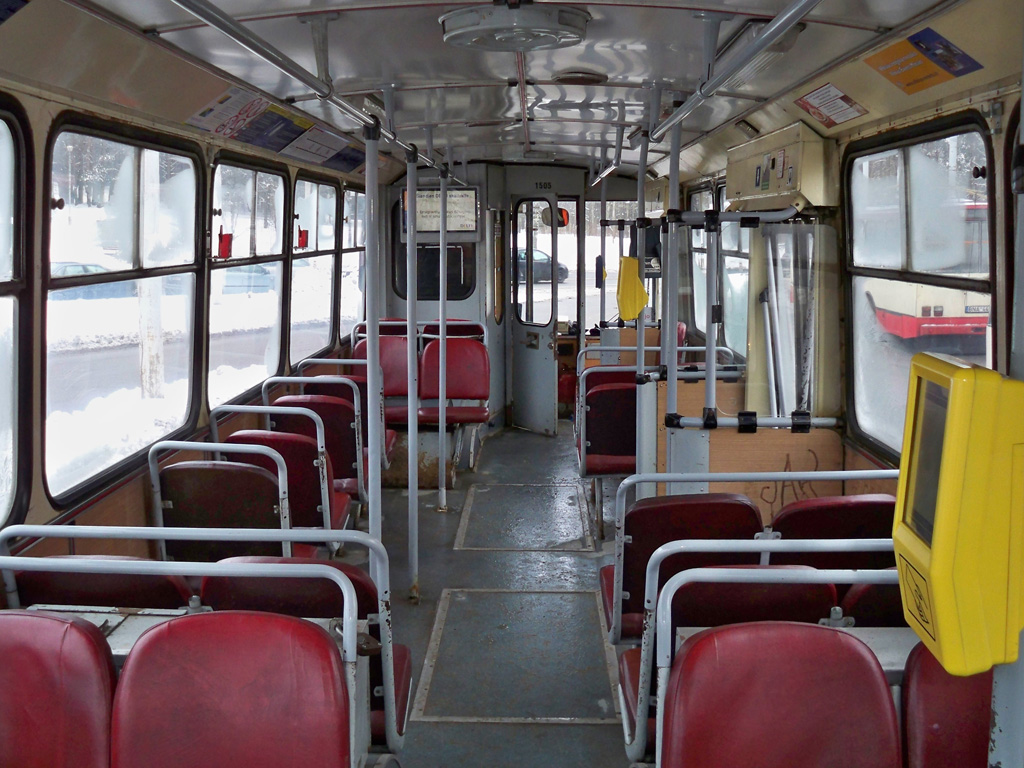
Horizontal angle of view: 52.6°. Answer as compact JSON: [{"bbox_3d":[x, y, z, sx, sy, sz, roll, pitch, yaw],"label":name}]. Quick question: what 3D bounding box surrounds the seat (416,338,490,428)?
[{"bbox_3d":[-0.351,-0.025,6.244,0.420,0.465,0.480,0,9,1],"label":"seat"}]

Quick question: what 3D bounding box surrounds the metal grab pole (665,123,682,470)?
[{"bbox_3d":[0.573,0.023,3.713,0.040,1.930,0.040,0,9,1],"label":"metal grab pole"}]

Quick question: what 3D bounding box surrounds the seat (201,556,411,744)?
[{"bbox_3d":[-0.491,0.597,2.567,0.425,0.480,0.470,0,9,1],"label":"seat"}]

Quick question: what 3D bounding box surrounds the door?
[{"bbox_3d":[0.176,-0.557,7.905,0.045,1.830,0.500,-7,11,-42],"label":"door"}]

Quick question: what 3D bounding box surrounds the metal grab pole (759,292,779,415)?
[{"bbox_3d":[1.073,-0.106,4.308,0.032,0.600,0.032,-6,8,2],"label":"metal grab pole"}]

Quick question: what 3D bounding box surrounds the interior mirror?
[{"bbox_3d":[0.381,-1.455,9.028,0.250,0.170,0.050,3,9,19],"label":"interior mirror"}]

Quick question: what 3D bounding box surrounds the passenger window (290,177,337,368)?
[{"bbox_3d":[-1.083,-0.625,5.735,0.050,0.940,1.110,4,9,1],"label":"passenger window"}]

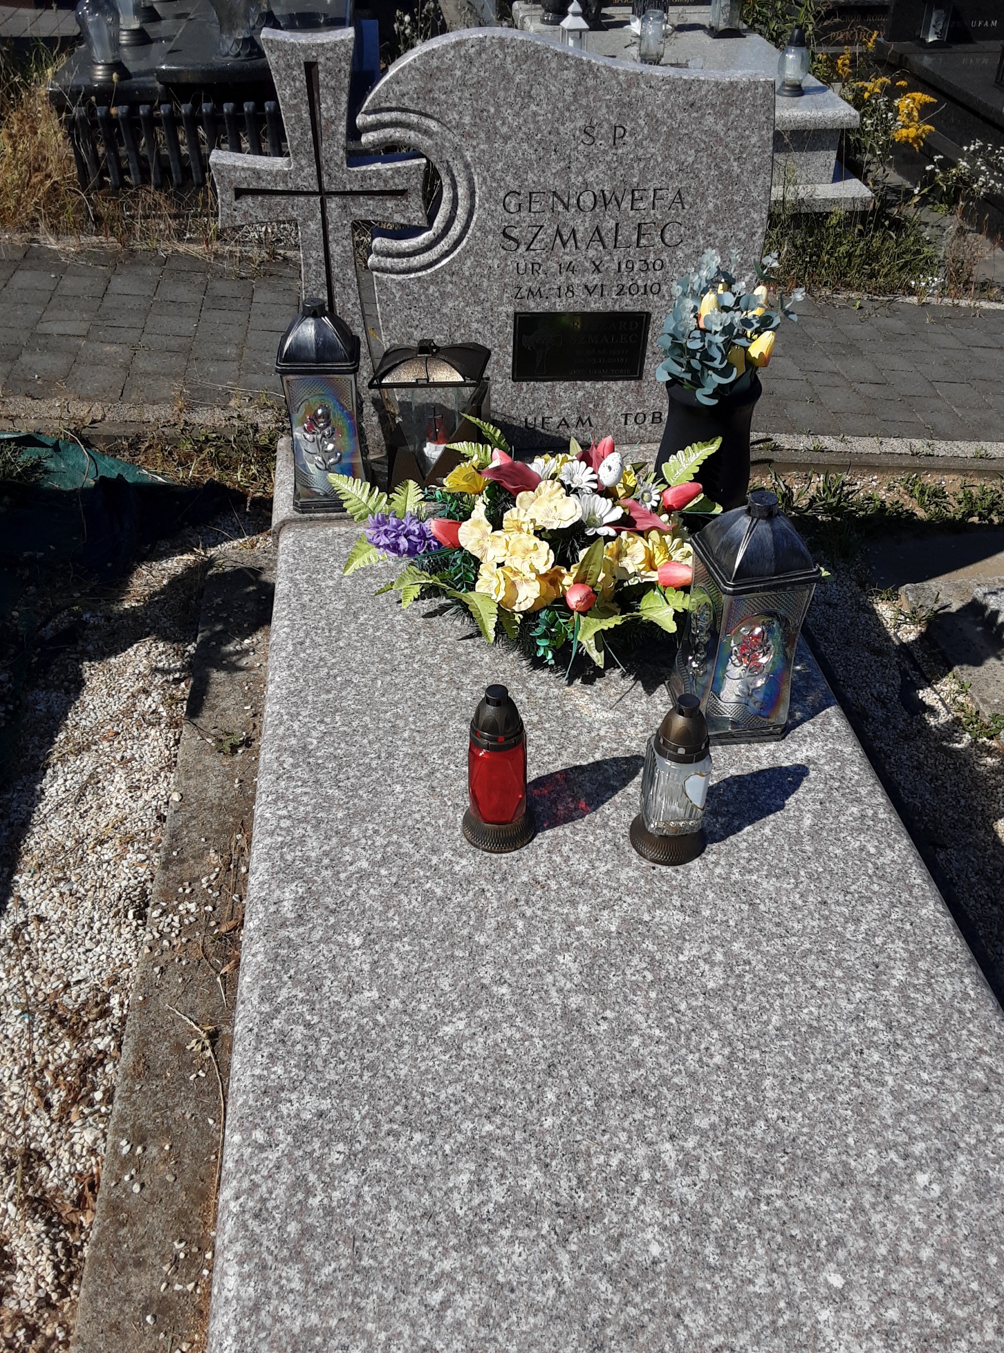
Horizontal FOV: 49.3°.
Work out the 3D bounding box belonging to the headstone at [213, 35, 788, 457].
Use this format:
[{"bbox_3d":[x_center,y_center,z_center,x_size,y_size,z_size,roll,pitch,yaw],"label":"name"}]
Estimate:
[{"bbox_3d":[-0.002,-0.714,1.871,0.912,0.674,0.084,-3,39,-6],"label":"headstone"}]

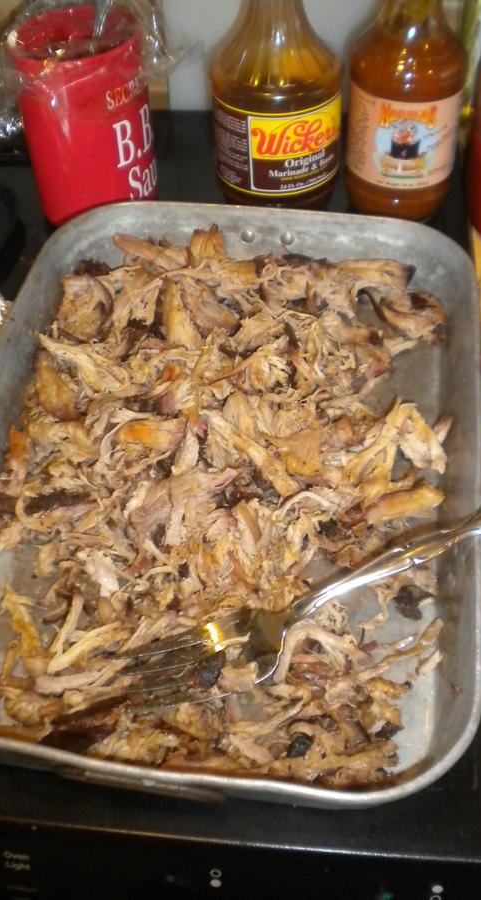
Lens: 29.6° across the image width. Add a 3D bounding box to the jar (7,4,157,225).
[{"bbox_3d":[-0.107,-0.231,0.641,0.088,0.122,0.088,-2,47,2],"label":"jar"}]

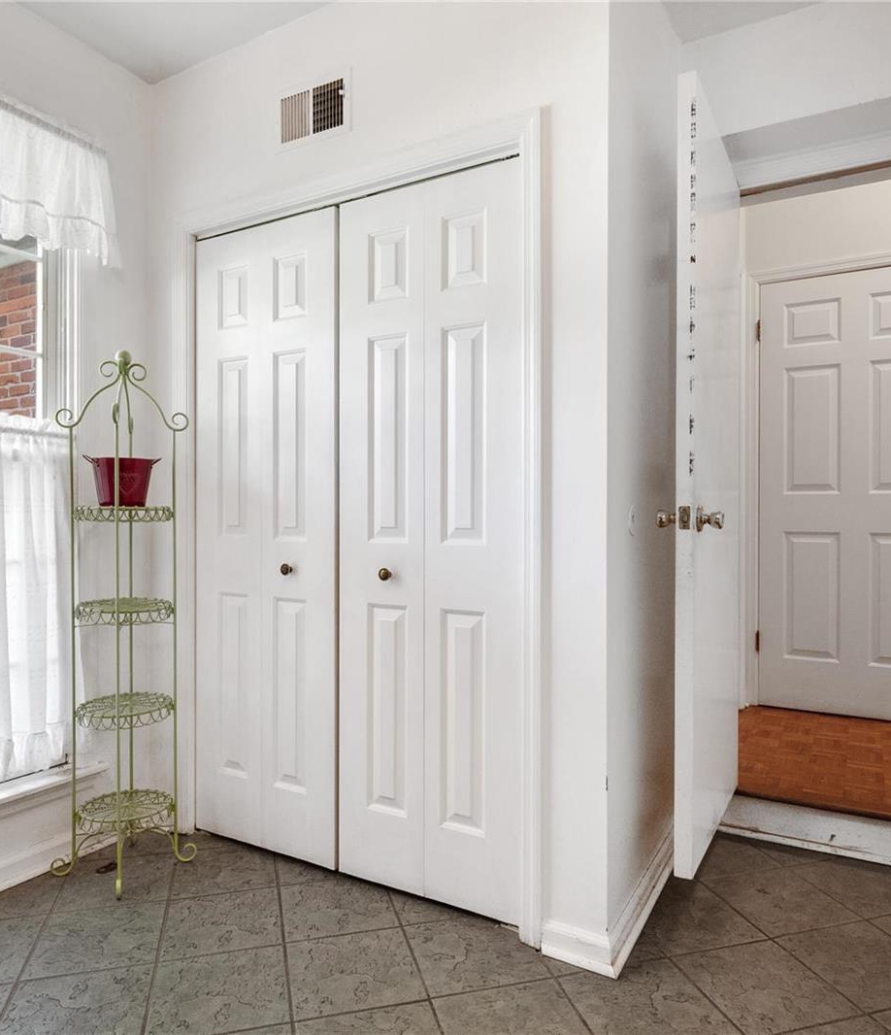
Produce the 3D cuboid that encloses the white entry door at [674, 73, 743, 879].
[{"bbox_3d":[0.795,-0.104,2.053,0.045,2.035,0.710,0,0,31],"label":"white entry door"}]

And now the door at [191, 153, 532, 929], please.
[{"bbox_3d":[-0.314,0.060,2.091,1.200,2.012,0.040,0,0,28],"label":"door"}]

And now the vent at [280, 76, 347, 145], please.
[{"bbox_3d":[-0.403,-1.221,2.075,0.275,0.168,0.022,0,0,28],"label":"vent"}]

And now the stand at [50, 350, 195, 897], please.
[{"bbox_3d":[-0.984,0.284,2.118,0.310,1.591,0.310,0,0,28],"label":"stand"}]

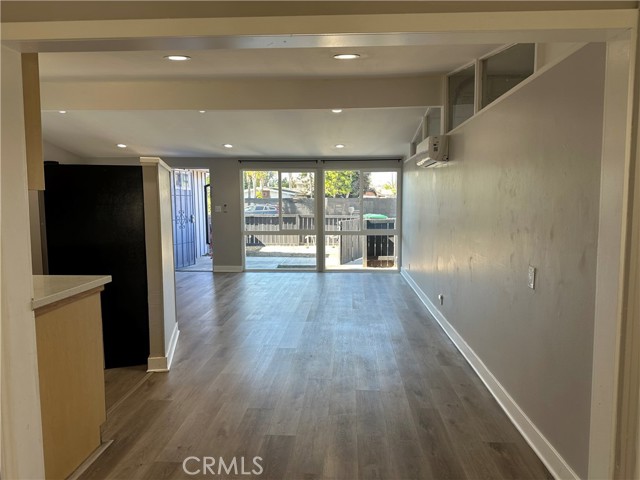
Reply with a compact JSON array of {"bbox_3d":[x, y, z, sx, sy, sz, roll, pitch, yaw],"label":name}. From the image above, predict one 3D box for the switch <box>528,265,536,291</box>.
[{"bbox_3d":[1.208,0.220,2.527,0.012,0.124,0.075,0,5,4],"label":"switch"}]

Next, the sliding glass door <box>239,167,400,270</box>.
[{"bbox_3d":[-0.011,-0.370,8.608,3.000,2.014,0.100,0,5,4],"label":"sliding glass door"}]

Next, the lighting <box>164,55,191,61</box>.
[{"bbox_3d":[-1.097,-1.403,3.422,0.190,0.030,0.190,0,15,4],"label":"lighting"}]

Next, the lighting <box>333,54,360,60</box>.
[{"bbox_3d":[0.212,-1.446,3.508,0.190,0.030,0.190,0,15,4],"label":"lighting"}]

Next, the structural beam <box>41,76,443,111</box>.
[{"bbox_3d":[-1.037,-1.641,5.011,4.864,0.356,0.140,0,5,4],"label":"structural beam"}]

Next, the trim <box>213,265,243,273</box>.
[{"bbox_3d":[-1.823,0.574,8.777,0.600,0.135,0.018,0,5,4],"label":"trim"}]

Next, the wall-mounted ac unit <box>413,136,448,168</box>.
[{"bbox_3d":[1.274,-0.979,5.057,0.205,0.290,0.840,0,5,4],"label":"wall-mounted ac unit"}]

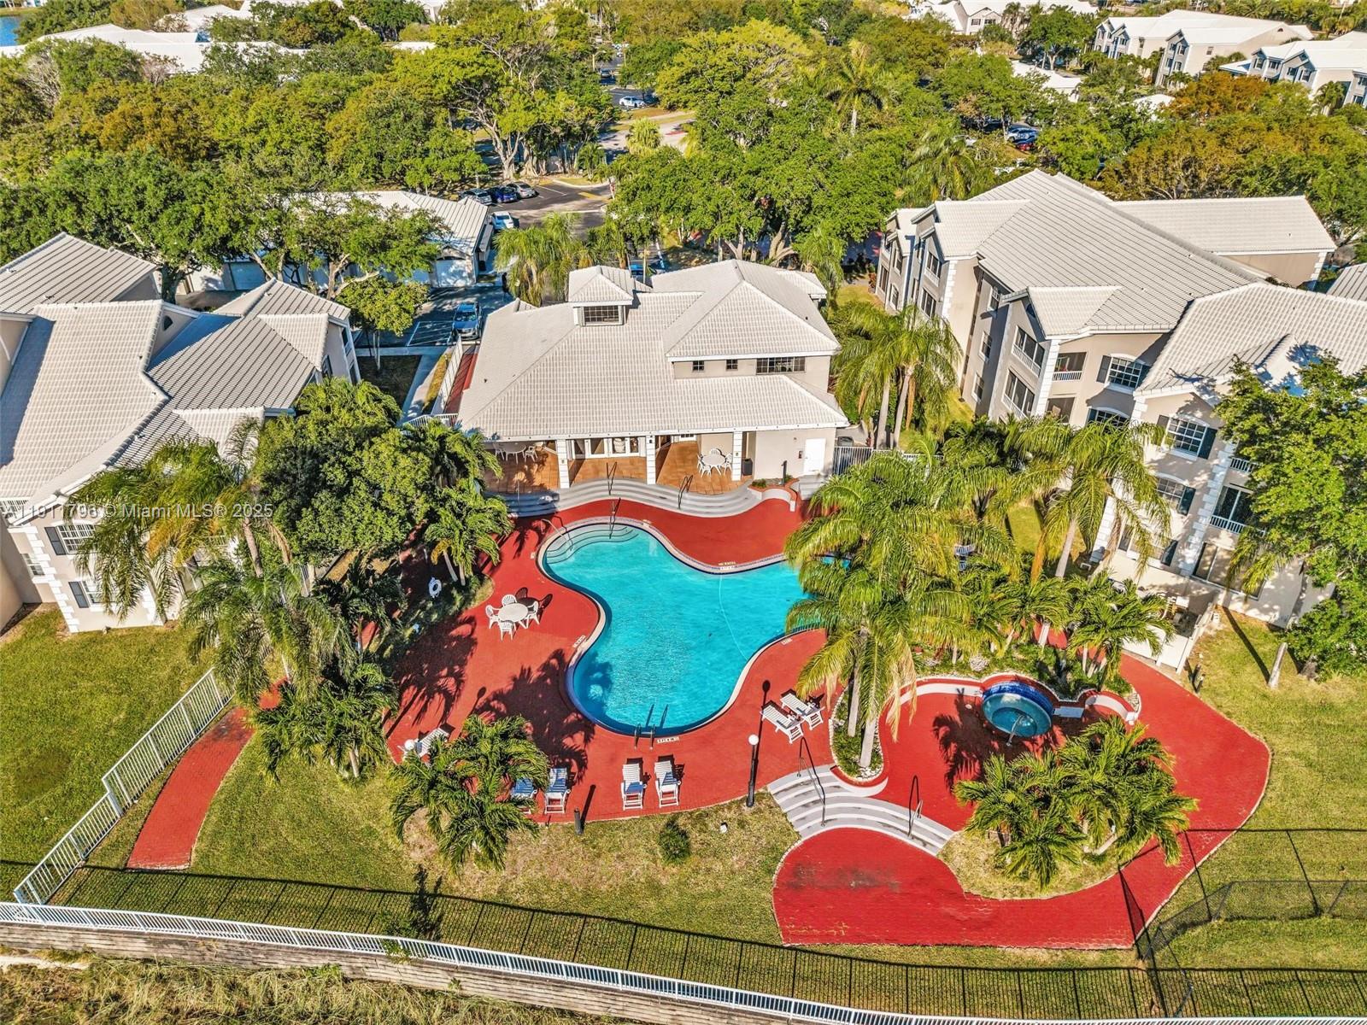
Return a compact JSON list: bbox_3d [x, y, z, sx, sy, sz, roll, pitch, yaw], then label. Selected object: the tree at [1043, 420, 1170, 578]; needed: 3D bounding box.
[{"bbox_3d":[16.800,-0.044,39.248,5.000,7.600,5.000,0,33,0],"label":"tree"}]

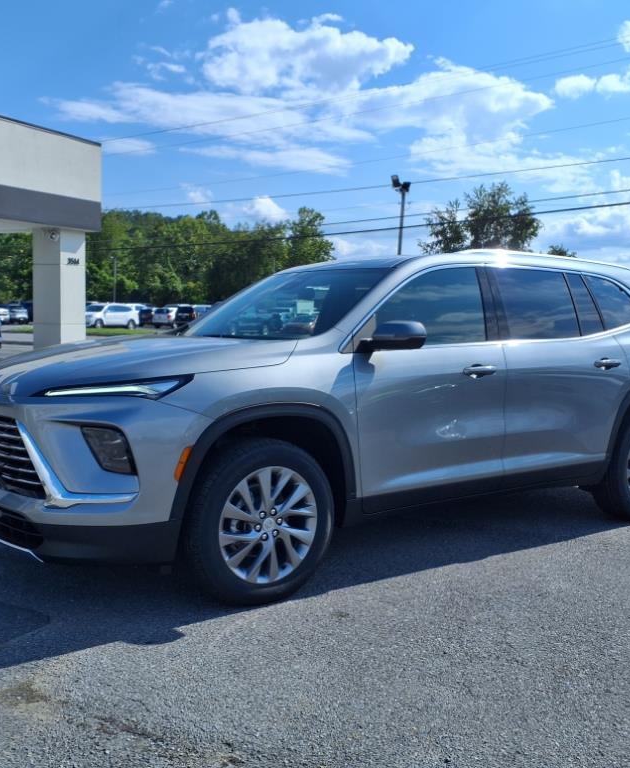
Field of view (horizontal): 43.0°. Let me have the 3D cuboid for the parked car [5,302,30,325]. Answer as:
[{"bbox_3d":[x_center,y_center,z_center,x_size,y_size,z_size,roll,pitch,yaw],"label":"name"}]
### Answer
[{"bbox_3d":[-25.882,-5.825,65.921,4.600,1.660,1.860,5,6,30],"label":"parked car"}]

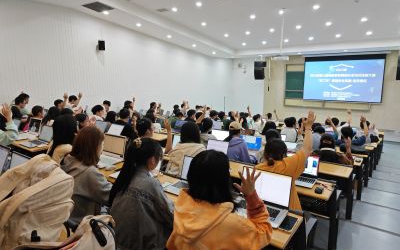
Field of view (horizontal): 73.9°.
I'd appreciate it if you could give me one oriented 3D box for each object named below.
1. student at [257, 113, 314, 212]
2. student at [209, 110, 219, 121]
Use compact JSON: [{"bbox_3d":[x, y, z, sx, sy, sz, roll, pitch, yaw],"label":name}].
[{"bbox_3d":[0.671,0.593,2.275,0.520,1.420,0.660,7,14,37],"label":"student"},{"bbox_3d":[0.370,0.257,6.823,0.480,1.250,0.620,9,15,43],"label":"student"}]

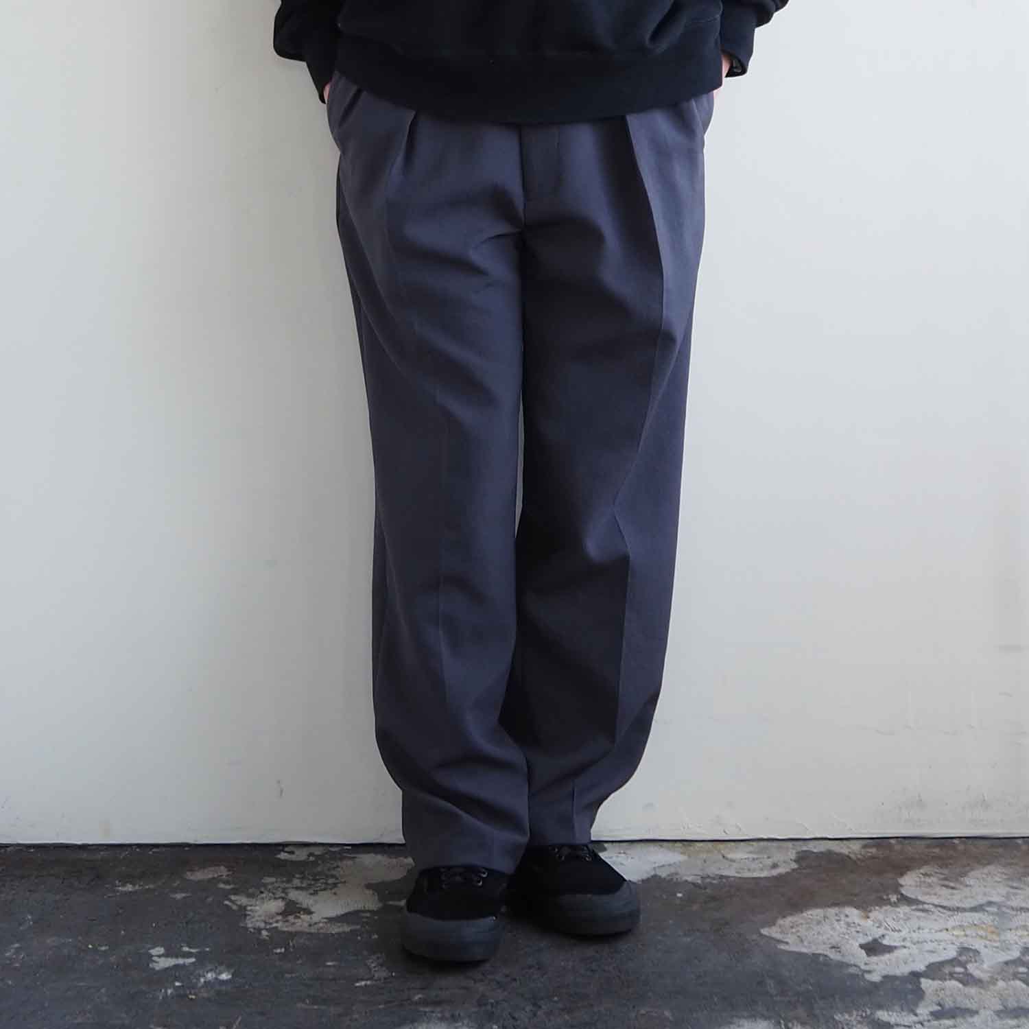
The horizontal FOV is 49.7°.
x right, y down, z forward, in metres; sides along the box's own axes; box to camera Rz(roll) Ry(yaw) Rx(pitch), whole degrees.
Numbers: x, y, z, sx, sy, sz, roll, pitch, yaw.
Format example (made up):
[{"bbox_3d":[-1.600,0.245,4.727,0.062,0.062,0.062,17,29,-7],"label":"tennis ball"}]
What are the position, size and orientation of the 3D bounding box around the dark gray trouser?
[{"bbox_3d":[0.010,-0.075,1.380,0.465,0.975,0.290,0,0,-3],"label":"dark gray trouser"}]

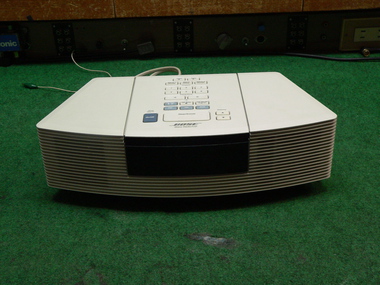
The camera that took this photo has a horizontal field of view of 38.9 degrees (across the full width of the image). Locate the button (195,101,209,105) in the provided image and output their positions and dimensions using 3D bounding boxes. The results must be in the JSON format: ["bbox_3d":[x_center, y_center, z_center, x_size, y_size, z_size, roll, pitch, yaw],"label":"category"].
[{"bbox_3d":[0.016,-0.051,0.698,0.018,0.002,0.007,-2,29,1],"label":"button"}]

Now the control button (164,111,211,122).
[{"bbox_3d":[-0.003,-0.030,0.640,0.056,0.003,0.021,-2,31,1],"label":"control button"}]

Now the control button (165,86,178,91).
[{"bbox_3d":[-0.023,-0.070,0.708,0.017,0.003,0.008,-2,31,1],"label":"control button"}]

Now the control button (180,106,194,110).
[{"bbox_3d":[-0.004,-0.044,0.686,0.018,0.002,0.007,-2,29,1],"label":"control button"}]

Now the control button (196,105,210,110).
[{"bbox_3d":[0.016,-0.044,0.686,0.018,0.002,0.007,-2,29,1],"label":"control button"}]

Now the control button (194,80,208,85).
[{"bbox_3d":[0.016,-0.084,0.756,0.018,0.002,0.007,-2,29,1],"label":"control button"}]

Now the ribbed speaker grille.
[{"bbox_3d":[-0.002,0.021,0.641,0.355,0.083,0.040,-2,31,1],"label":"ribbed speaker grille"}]

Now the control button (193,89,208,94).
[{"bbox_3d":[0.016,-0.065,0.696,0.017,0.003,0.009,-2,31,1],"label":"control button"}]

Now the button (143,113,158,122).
[{"bbox_3d":[-0.049,-0.031,0.665,0.017,0.002,0.020,-2,29,1],"label":"button"}]

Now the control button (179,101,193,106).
[{"bbox_3d":[-0.004,-0.051,0.699,0.018,0.002,0.007,-2,29,1],"label":"control button"}]

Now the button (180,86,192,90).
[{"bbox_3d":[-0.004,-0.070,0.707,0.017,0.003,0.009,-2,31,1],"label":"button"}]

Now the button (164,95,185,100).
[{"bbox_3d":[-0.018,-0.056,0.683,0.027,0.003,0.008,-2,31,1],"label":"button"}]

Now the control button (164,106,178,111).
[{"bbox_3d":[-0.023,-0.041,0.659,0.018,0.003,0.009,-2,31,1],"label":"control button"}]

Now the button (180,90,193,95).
[{"bbox_3d":[-0.005,-0.067,0.728,0.018,0.002,0.007,-2,29,1],"label":"button"}]

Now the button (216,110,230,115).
[{"bbox_3d":[0.041,-0.037,0.670,0.018,0.002,0.007,-2,29,1],"label":"button"}]

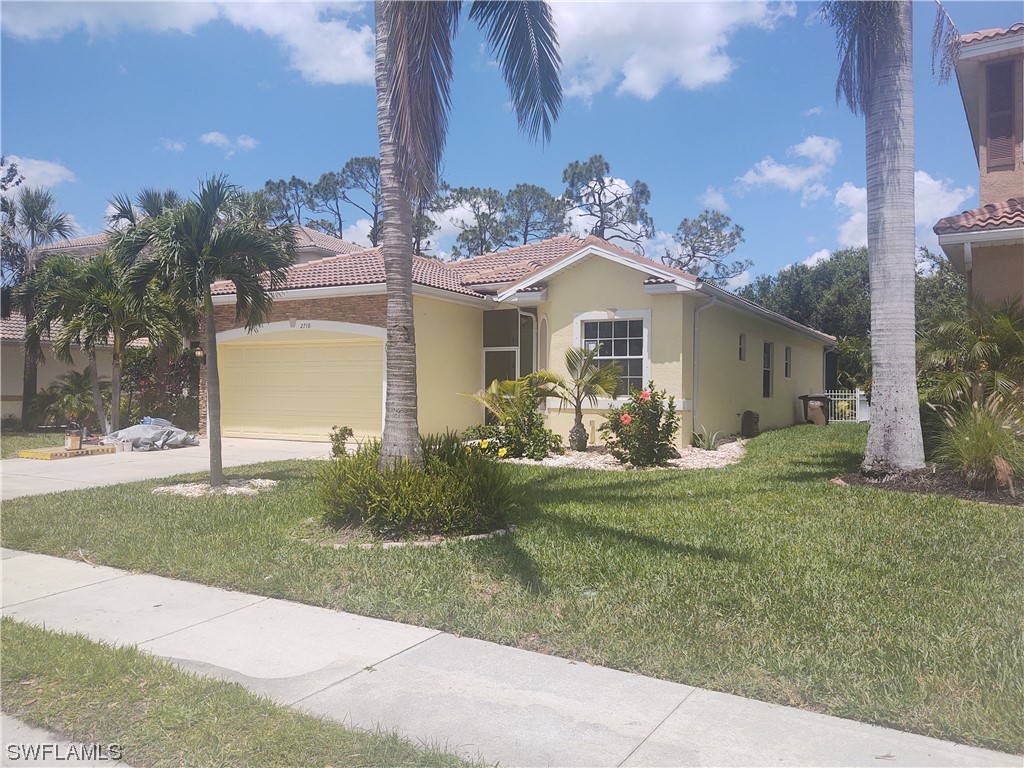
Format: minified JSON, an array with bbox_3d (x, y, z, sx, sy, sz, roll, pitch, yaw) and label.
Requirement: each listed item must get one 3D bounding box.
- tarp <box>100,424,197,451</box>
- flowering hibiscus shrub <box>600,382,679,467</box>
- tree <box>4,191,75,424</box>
[{"bbox_3d":[-7.649,1.090,16.900,2.200,0.500,1.250,0,-1,16],"label":"tarp"},{"bbox_3d":[2.011,0.639,12.600,1.250,1.330,1.200,0,-1,29],"label":"flowering hibiscus shrub"},{"bbox_3d":[-13.133,-2.071,22.200,2.200,6.700,2.200,0,-1,29],"label":"tree"}]

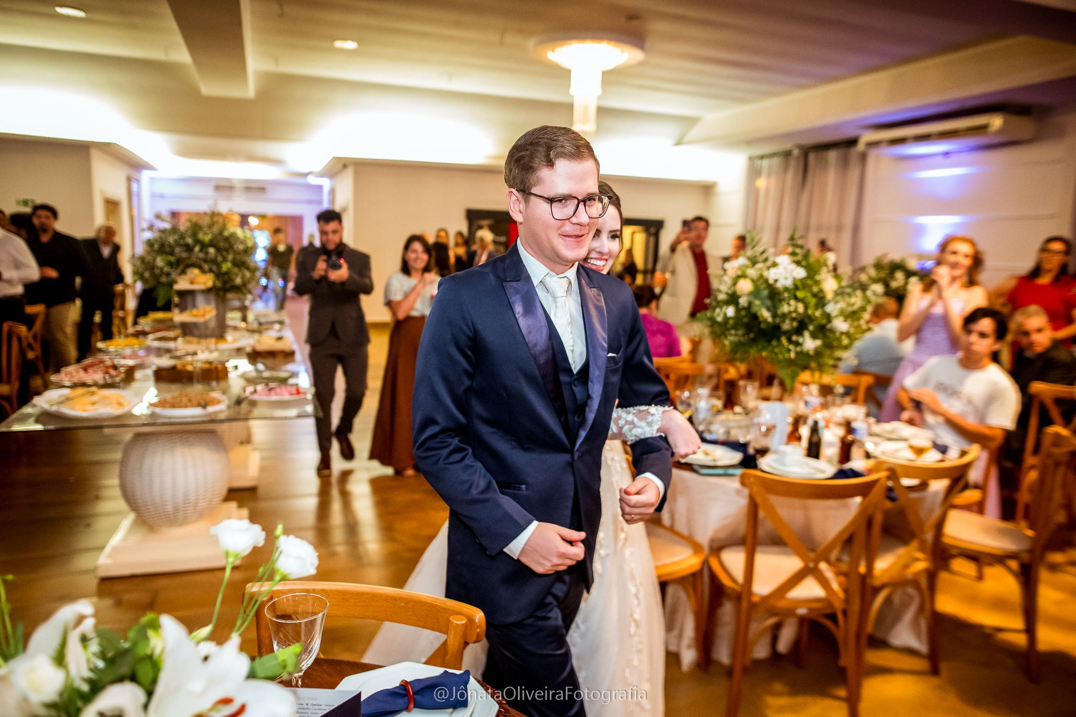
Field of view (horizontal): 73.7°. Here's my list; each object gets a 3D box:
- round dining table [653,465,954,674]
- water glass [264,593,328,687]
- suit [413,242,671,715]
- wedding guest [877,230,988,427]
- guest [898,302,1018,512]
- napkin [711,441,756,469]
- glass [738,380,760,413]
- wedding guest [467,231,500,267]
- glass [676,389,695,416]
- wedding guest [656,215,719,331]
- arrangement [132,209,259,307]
[{"bbox_3d":[1.091,0.715,3.320,1.633,0.772,1.633,2,9,0],"label":"round dining table"},{"bbox_3d":[-0.368,0.467,1.097,0.091,0.185,0.091,2,9,0],"label":"water glass"},{"bbox_3d":[-0.003,0.563,1.466,0.535,1.525,0.406,-3,11,-28],"label":"suit"},{"bbox_3d":[2.390,0.165,4.101,0.680,1.720,0.600,8,11,30],"label":"wedding guest"},{"bbox_3d":[1.885,0.442,3.401,0.743,1.346,0.544,-3,11,-31],"label":"guest"},{"bbox_3d":[0.797,0.377,2.855,0.139,0.050,0.277,1,9,-9],"label":"napkin"},{"bbox_3d":[1.067,0.194,3.656,0.089,0.163,0.089,2,9,0],"label":"glass"},{"bbox_3d":[-0.703,-0.755,9.034,0.460,1.705,0.330,2,9,0],"label":"wedding guest"},{"bbox_3d":[0.691,0.229,3.353,0.087,0.160,0.087,-1,10,-21],"label":"glass"},{"bbox_3d":[1.358,-0.375,6.645,0.580,1.849,0.420,1,9,-9],"label":"wedding guest"},{"bbox_3d":[-2.538,-0.742,5.300,0.870,0.680,0.800,-2,10,-26],"label":"arrangement"}]

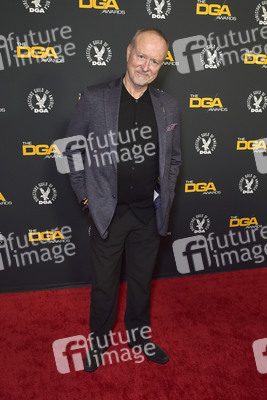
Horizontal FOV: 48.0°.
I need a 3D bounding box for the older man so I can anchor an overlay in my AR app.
[{"bbox_3d":[-0.025,0.025,1.630,0.590,1.750,0.420,-3,13,-12],"label":"older man"}]

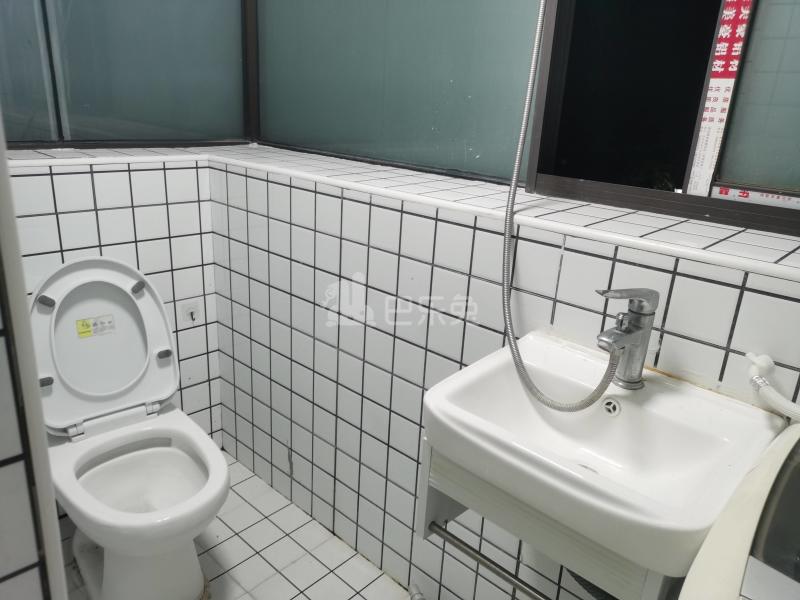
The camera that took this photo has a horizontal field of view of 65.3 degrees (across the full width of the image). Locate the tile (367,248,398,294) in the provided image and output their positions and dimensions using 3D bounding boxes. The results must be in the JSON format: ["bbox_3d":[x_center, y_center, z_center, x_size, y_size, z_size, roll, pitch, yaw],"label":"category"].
[{"bbox_3d":[-0.036,-0.068,1.479,0.097,0.097,0.010,19,25,39],"label":"tile"}]

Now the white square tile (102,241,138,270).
[{"bbox_3d":[-0.803,-0.112,1.788,0.098,0.098,0.010,-15,26,-42],"label":"white square tile"}]

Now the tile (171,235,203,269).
[{"bbox_3d":[-0.660,-0.151,1.922,0.097,0.097,0.010,-14,26,-41],"label":"tile"}]

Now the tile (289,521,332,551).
[{"bbox_3d":[-0.260,0.696,1.833,0.099,0.010,0.099,19,25,39],"label":"tile"}]

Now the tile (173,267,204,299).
[{"bbox_3d":[-0.664,-0.054,1.953,0.098,0.098,0.009,-14,26,-41],"label":"tile"}]

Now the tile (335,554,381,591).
[{"bbox_3d":[-0.114,0.746,1.701,0.097,0.010,0.097,19,25,39],"label":"tile"}]

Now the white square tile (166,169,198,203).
[{"bbox_3d":[-0.648,-0.339,1.857,0.098,0.098,0.010,-15,26,-42],"label":"white square tile"}]

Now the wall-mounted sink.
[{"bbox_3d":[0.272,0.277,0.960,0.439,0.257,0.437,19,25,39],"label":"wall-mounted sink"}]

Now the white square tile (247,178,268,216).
[{"bbox_3d":[-0.397,-0.292,1.763,0.098,0.098,0.009,19,25,39],"label":"white square tile"}]

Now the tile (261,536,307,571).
[{"bbox_3d":[-0.328,0.715,1.757,0.097,0.010,0.097,19,25,39],"label":"tile"}]

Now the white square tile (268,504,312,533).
[{"bbox_3d":[-0.333,0.665,1.889,0.097,0.010,0.097,20,27,39],"label":"white square tile"}]

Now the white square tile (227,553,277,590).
[{"bbox_3d":[-0.394,0.733,1.679,0.098,0.009,0.098,19,25,39],"label":"white square tile"}]

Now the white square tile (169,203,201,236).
[{"bbox_3d":[-0.650,-0.243,1.883,0.097,0.097,0.010,-14,25,-41],"label":"white square tile"}]

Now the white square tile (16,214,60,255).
[{"bbox_3d":[-0.943,-0.170,1.624,0.098,0.098,0.009,-14,26,-41],"label":"white square tile"}]

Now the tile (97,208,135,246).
[{"bbox_3d":[-0.800,-0.208,1.757,0.097,0.097,0.010,-14,26,-41],"label":"tile"}]

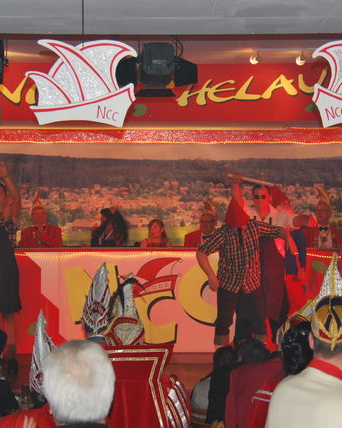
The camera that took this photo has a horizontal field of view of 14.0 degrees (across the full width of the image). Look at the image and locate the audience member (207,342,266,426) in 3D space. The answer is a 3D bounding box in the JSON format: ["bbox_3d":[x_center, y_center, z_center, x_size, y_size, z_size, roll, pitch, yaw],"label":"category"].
[{"bbox_3d":[0.390,1.376,8.081,0.550,1.300,0.650,0,-2,6],"label":"audience member"}]

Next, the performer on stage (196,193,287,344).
[{"bbox_3d":[0.734,0.684,14.375,0.900,1.690,0.450,0,-2,0],"label":"performer on stage"}]

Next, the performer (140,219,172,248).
[{"bbox_3d":[-0.179,0.658,16.182,0.500,1.200,0.600,-1,-2,14],"label":"performer"}]

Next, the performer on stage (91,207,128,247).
[{"bbox_3d":[-0.716,0.562,16.181,0.600,1.300,0.520,2,-2,-45],"label":"performer on stage"}]

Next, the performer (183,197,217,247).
[{"bbox_3d":[0.399,0.486,15.600,0.520,1.320,0.600,0,-2,-3],"label":"performer"}]

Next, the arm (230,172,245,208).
[{"bbox_3d":[0.705,-0.235,14.500,0.170,0.400,0.180,0,-2,-2],"label":"arm"}]

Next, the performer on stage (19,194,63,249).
[{"bbox_3d":[-1.472,0.483,15.600,0.520,1.426,0.550,0,-2,-3],"label":"performer on stage"}]

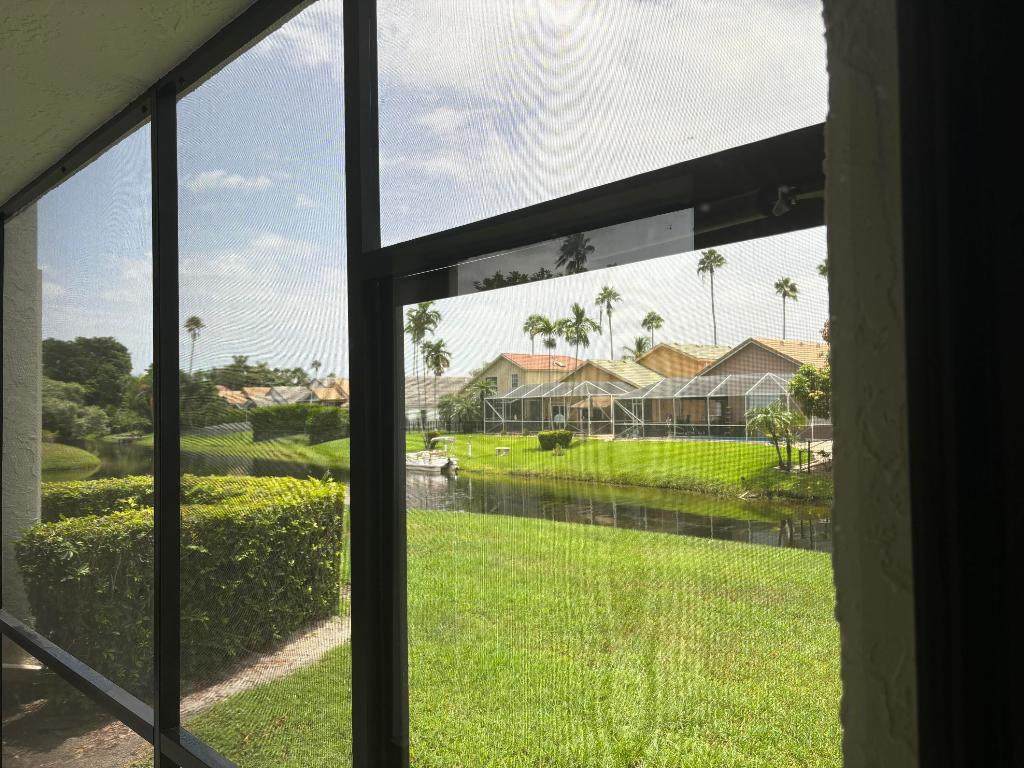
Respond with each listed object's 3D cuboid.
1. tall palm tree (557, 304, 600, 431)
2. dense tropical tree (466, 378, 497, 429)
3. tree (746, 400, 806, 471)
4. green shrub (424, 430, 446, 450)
[{"bbox_3d":[3.960,-0.605,46.500,2.700,8.400,2.700,-1,-2,0],"label":"tall palm tree"},{"bbox_3d":[-2.379,1.580,60.000,2.700,4.330,2.700,-1,-2,0],"label":"dense tropical tree"},{"bbox_3d":[10.764,2.096,31.300,2.450,2.850,2.400,-1,-2,0],"label":"tree"},{"bbox_3d":[-5.073,3.680,51.000,1.450,1.190,1.400,-1,-2,0],"label":"green shrub"}]

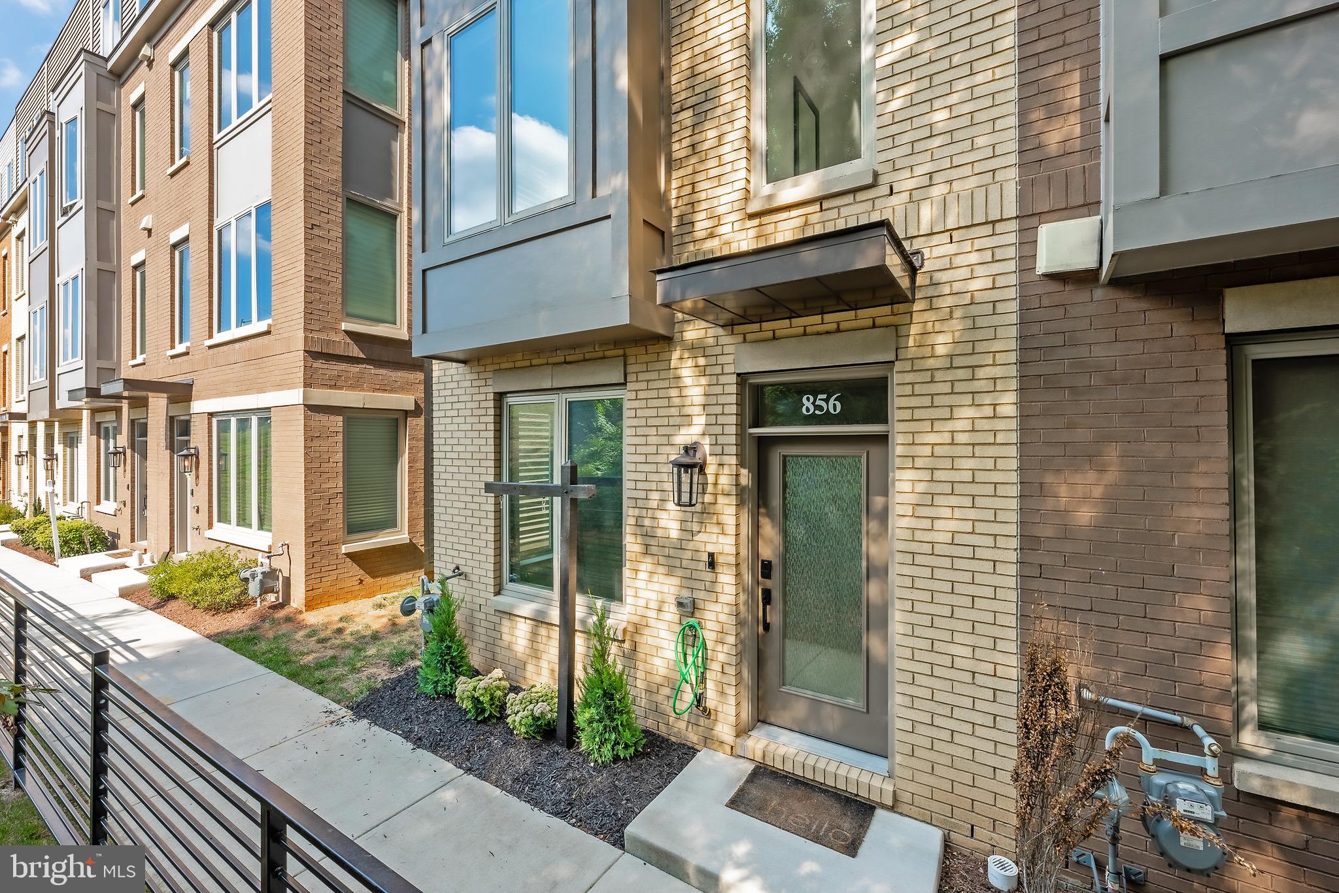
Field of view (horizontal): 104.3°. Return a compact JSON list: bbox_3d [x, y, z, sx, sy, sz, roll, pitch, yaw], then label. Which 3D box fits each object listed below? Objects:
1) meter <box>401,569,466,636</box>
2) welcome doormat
[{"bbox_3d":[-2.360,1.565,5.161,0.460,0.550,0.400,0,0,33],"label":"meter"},{"bbox_3d":[0.781,2.162,3.138,0.765,0.015,0.458,0,0,33],"label":"welcome doormat"}]

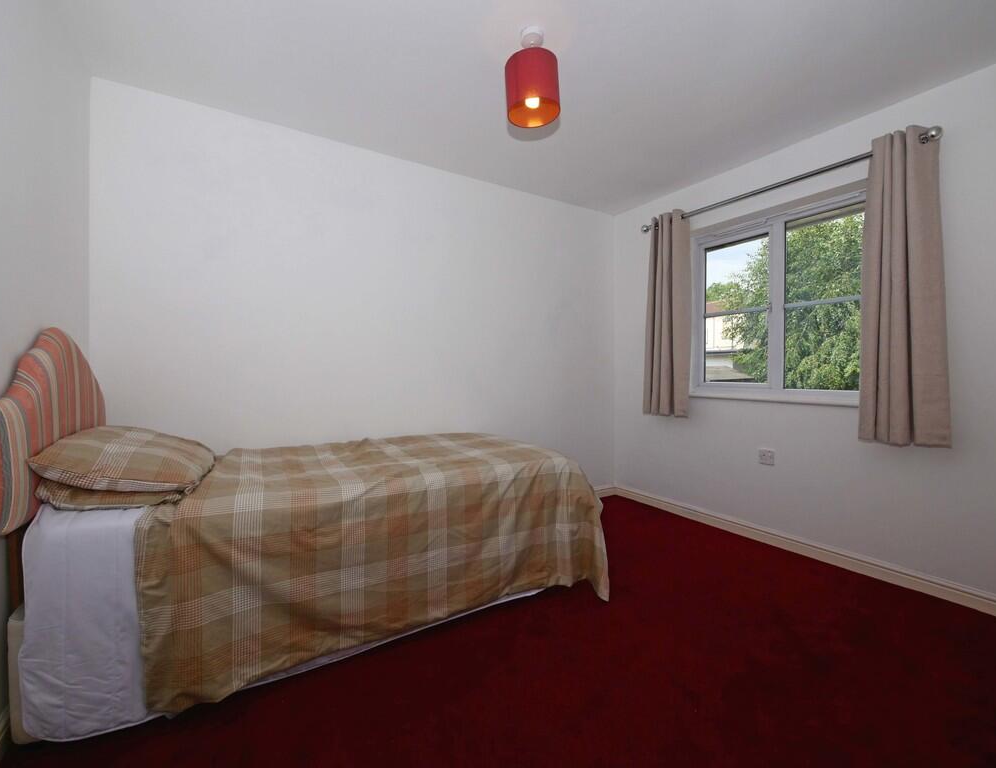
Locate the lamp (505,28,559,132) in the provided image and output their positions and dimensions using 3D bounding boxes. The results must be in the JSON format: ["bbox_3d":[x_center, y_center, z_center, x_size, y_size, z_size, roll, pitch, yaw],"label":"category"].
[{"bbox_3d":[0.140,-1.226,1.635,0.210,0.313,0.210,0,2,0],"label":"lamp"}]

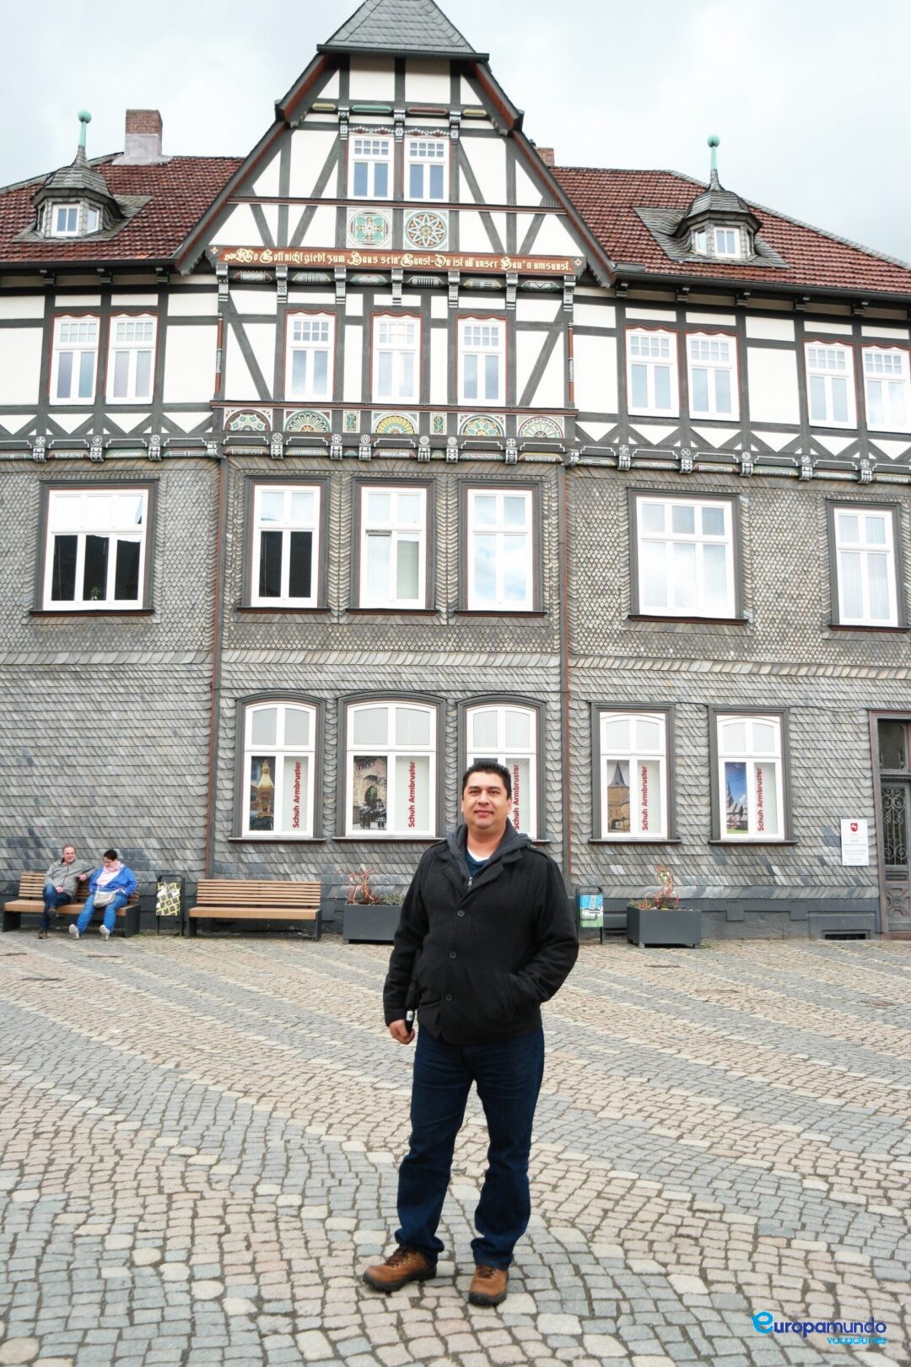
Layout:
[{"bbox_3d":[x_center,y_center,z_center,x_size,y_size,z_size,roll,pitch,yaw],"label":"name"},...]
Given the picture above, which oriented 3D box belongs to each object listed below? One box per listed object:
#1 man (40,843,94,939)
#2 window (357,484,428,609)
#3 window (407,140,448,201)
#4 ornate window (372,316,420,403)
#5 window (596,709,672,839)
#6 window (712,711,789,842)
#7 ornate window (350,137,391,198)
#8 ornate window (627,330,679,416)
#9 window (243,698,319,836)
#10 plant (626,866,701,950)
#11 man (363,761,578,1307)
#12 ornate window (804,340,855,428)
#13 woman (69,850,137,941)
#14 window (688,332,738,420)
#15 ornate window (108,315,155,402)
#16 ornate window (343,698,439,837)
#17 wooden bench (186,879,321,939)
[{"bbox_3d":[-5.242,2.766,13.764,0.600,1.210,0.720,0,-7,3],"label":"man"},{"bbox_3d":[-0.946,-2.070,15.518,1.065,1.965,0.180,1,-8,-3],"label":"window"},{"bbox_3d":[-0.408,-7.277,14.510,0.560,0.860,0.150,1,-7,-3],"label":"window"},{"bbox_3d":[-0.828,-4.536,14.348,0.650,1.220,0.150,1,-7,-3],"label":"ornate window"},{"bbox_3d":[2.561,1.302,14.694,0.992,1.859,0.150,1,-7,-7],"label":"window"},{"bbox_3d":[4.162,1.322,14.485,1.001,1.811,0.200,2,-8,-10],"label":"window"},{"bbox_3d":[-1.304,-7.932,15.791,0.681,1.057,0.180,1,-8,-3],"label":"ornate window"},{"bbox_3d":[3.085,-4.848,16.003,0.834,1.483,0.180,1,-8,-8],"label":"ornate window"},{"bbox_3d":[-2.447,1.199,14.294,0.993,1.913,0.150,0,-7,-1],"label":"window"},{"bbox_3d":[2.896,3.089,14.289,0.830,1.110,0.620,1,-8,-5],"label":"plant"},{"bbox_3d":[0.063,1.130,3.510,0.670,1.730,0.450,-1,-8,12],"label":"man"},{"bbox_3d":[5.668,-4.499,15.496,0.717,1.318,0.150,1,-7,-7],"label":"ornate window"},{"bbox_3d":[-4.713,2.808,13.748,0.600,1.140,0.780,-1,-7,11],"label":"woman"},{"bbox_3d":[3.839,-4.559,15.277,0.730,1.308,0.150,1,-7,-7],"label":"window"},{"bbox_3d":[-4.516,-4.525,14.289,0.640,1.210,0.150,0,-7,3],"label":"ornate window"},{"bbox_3d":[-0.880,1.195,14.333,1.281,1.903,0.150,0,-7,-1],"label":"ornate window"},{"bbox_3d":[-2.738,3.109,14.185,1.800,0.790,0.560,0,-8,-1],"label":"wooden bench"}]

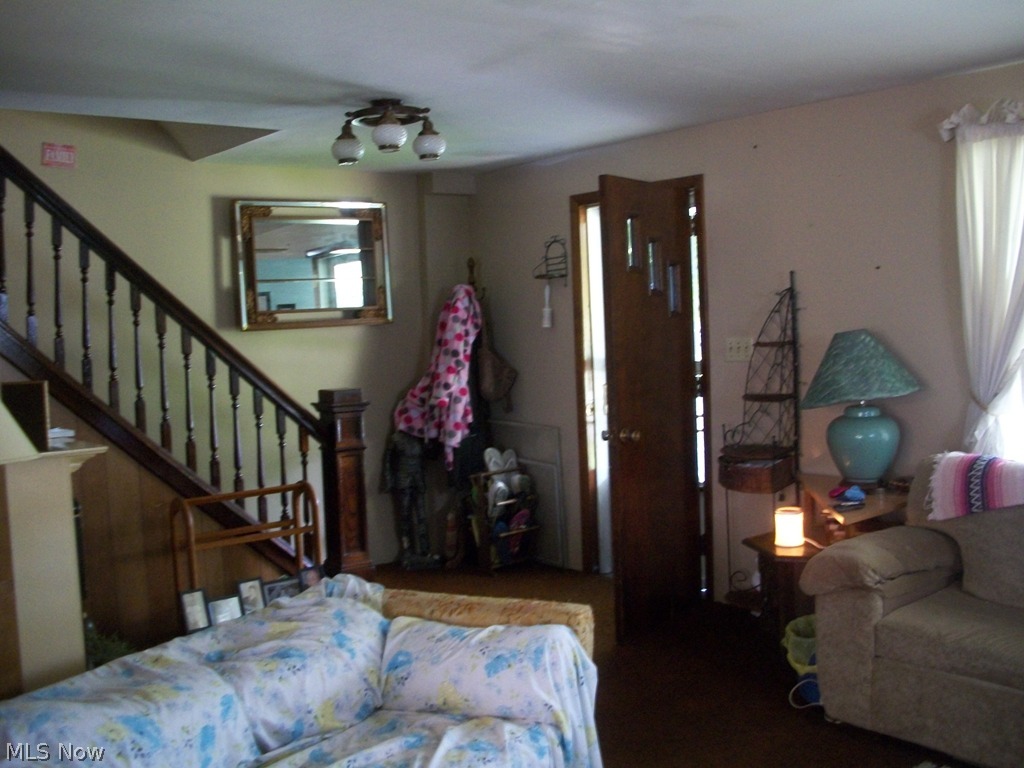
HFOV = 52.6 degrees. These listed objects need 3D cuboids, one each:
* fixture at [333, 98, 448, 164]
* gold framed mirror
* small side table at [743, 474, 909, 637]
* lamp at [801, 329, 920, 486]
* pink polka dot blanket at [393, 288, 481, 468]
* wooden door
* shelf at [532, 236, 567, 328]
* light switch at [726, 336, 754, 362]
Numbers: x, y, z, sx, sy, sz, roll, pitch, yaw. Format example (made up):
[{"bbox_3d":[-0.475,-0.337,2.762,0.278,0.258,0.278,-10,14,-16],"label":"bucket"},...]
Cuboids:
[{"bbox_3d":[-0.494,-1.011,4.162,0.455,0.237,0.430,-2,4,0],"label":"fixture"},{"bbox_3d":[-1.102,-0.677,5.876,0.910,0.705,0.050,-5,5,-34],"label":"gold framed mirror"},{"bbox_3d":[1.289,0.788,4.292,0.680,0.690,0.710,-6,6,-42],"label":"small side table"},{"bbox_3d":[1.433,0.099,4.250,0.490,0.655,0.490,-6,6,-42],"label":"lamp"},{"bbox_3d":[-0.424,-0.043,5.900,0.480,1.030,0.320,-3,4,-4],"label":"pink polka dot blanket"},{"bbox_3d":[0.659,0.099,4.798,0.045,2.030,0.810,1,5,35],"label":"wooden door"},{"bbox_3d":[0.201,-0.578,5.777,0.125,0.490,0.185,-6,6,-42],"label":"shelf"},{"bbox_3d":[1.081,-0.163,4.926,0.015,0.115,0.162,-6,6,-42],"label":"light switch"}]

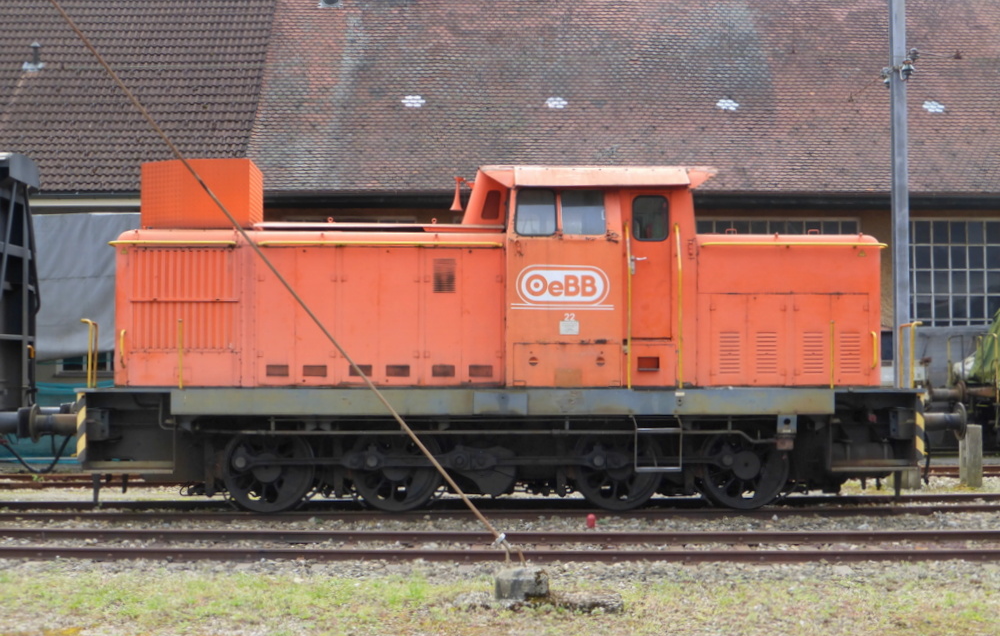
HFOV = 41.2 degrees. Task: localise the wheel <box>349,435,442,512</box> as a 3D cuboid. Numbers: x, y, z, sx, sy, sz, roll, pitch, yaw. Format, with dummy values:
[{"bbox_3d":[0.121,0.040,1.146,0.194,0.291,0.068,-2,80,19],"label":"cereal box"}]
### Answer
[{"bbox_3d":[-1.203,1.728,15.518,1.090,1.090,0.160,0,-2,-3],"label":"wheel"}]

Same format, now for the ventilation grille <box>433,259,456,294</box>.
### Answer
[{"bbox_3d":[-0.646,-0.482,15.466,0.267,0.408,0.030,0,-2,-3],"label":"ventilation grille"}]

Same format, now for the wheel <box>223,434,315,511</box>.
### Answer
[{"bbox_3d":[-2.718,1.757,15.622,1.120,1.120,0.160,0,-2,-2],"label":"wheel"}]

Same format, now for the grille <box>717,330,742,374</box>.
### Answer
[{"bbox_3d":[2.691,0.414,15.604,0.268,0.511,0.030,0,-2,-2],"label":"grille"}]

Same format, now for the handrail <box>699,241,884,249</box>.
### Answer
[{"bbox_3d":[3.434,-0.854,15.591,2.210,0.055,0.140,0,-2,-3],"label":"handrail"}]

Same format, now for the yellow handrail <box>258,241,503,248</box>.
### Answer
[{"bbox_3d":[-1.369,-0.853,15.359,2.816,0.055,0.140,0,-2,-3],"label":"yellow handrail"}]

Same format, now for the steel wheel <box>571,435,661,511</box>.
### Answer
[{"bbox_3d":[1.394,1.726,15.644,1.090,1.090,0.160,0,-2,-3],"label":"steel wheel"}]

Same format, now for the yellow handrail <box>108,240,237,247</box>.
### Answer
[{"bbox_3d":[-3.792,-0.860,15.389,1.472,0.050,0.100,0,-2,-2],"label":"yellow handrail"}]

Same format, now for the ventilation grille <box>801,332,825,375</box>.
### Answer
[{"bbox_3d":[3.683,0.415,15.635,0.273,0.512,0.030,0,-2,-2],"label":"ventilation grille"}]

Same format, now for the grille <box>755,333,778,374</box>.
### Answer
[{"bbox_3d":[3.131,0.414,15.618,0.255,0.499,0.030,0,-2,-3],"label":"grille"}]

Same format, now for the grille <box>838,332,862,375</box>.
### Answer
[{"bbox_3d":[4.121,0.415,15.649,0.273,0.512,0.030,0,-2,-2],"label":"grille"}]

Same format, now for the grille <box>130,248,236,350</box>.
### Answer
[{"bbox_3d":[-3.664,-0.217,15.408,1.232,1.190,0.060,0,-2,-2],"label":"grille"}]

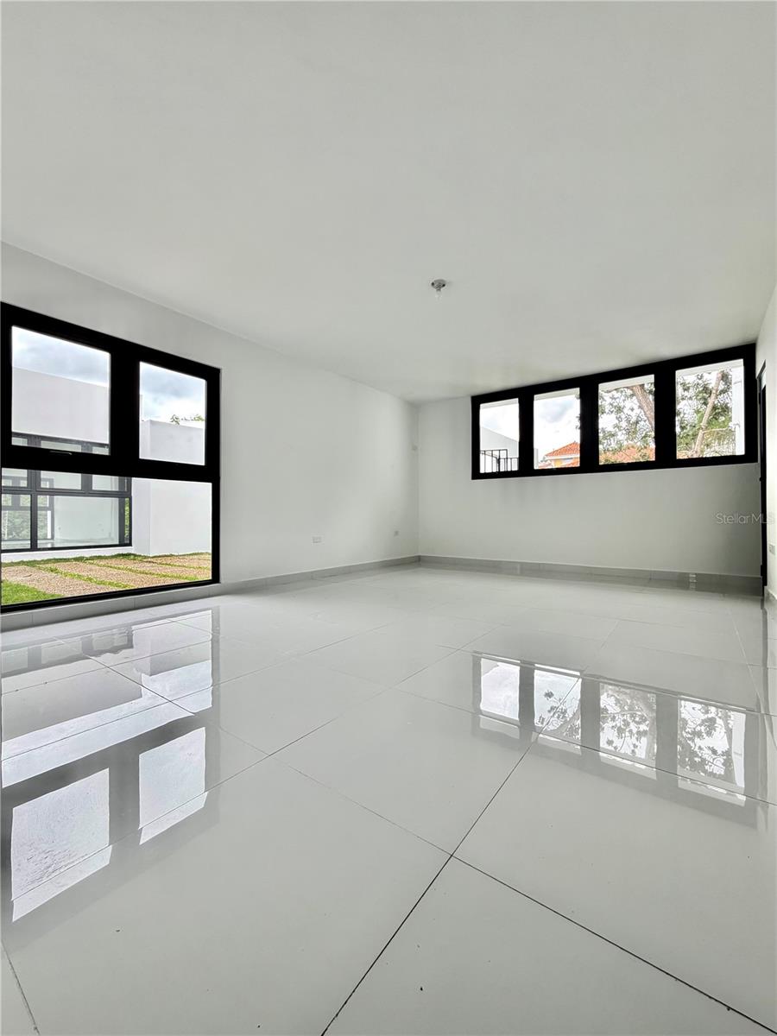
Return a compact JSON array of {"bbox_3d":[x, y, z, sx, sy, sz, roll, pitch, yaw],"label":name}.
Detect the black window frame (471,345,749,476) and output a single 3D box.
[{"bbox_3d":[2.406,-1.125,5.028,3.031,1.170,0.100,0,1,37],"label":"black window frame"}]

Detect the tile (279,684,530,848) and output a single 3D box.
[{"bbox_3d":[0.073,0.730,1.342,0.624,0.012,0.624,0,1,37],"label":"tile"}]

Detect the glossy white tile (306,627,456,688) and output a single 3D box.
[{"bbox_3d":[-0.054,0.721,2.216,0.624,0.012,0.624,0,1,37],"label":"glossy white tile"}]

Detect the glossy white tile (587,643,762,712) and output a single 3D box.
[{"bbox_3d":[1.320,0.723,1.976,0.624,0.012,0.624,0,1,37],"label":"glossy white tile"}]

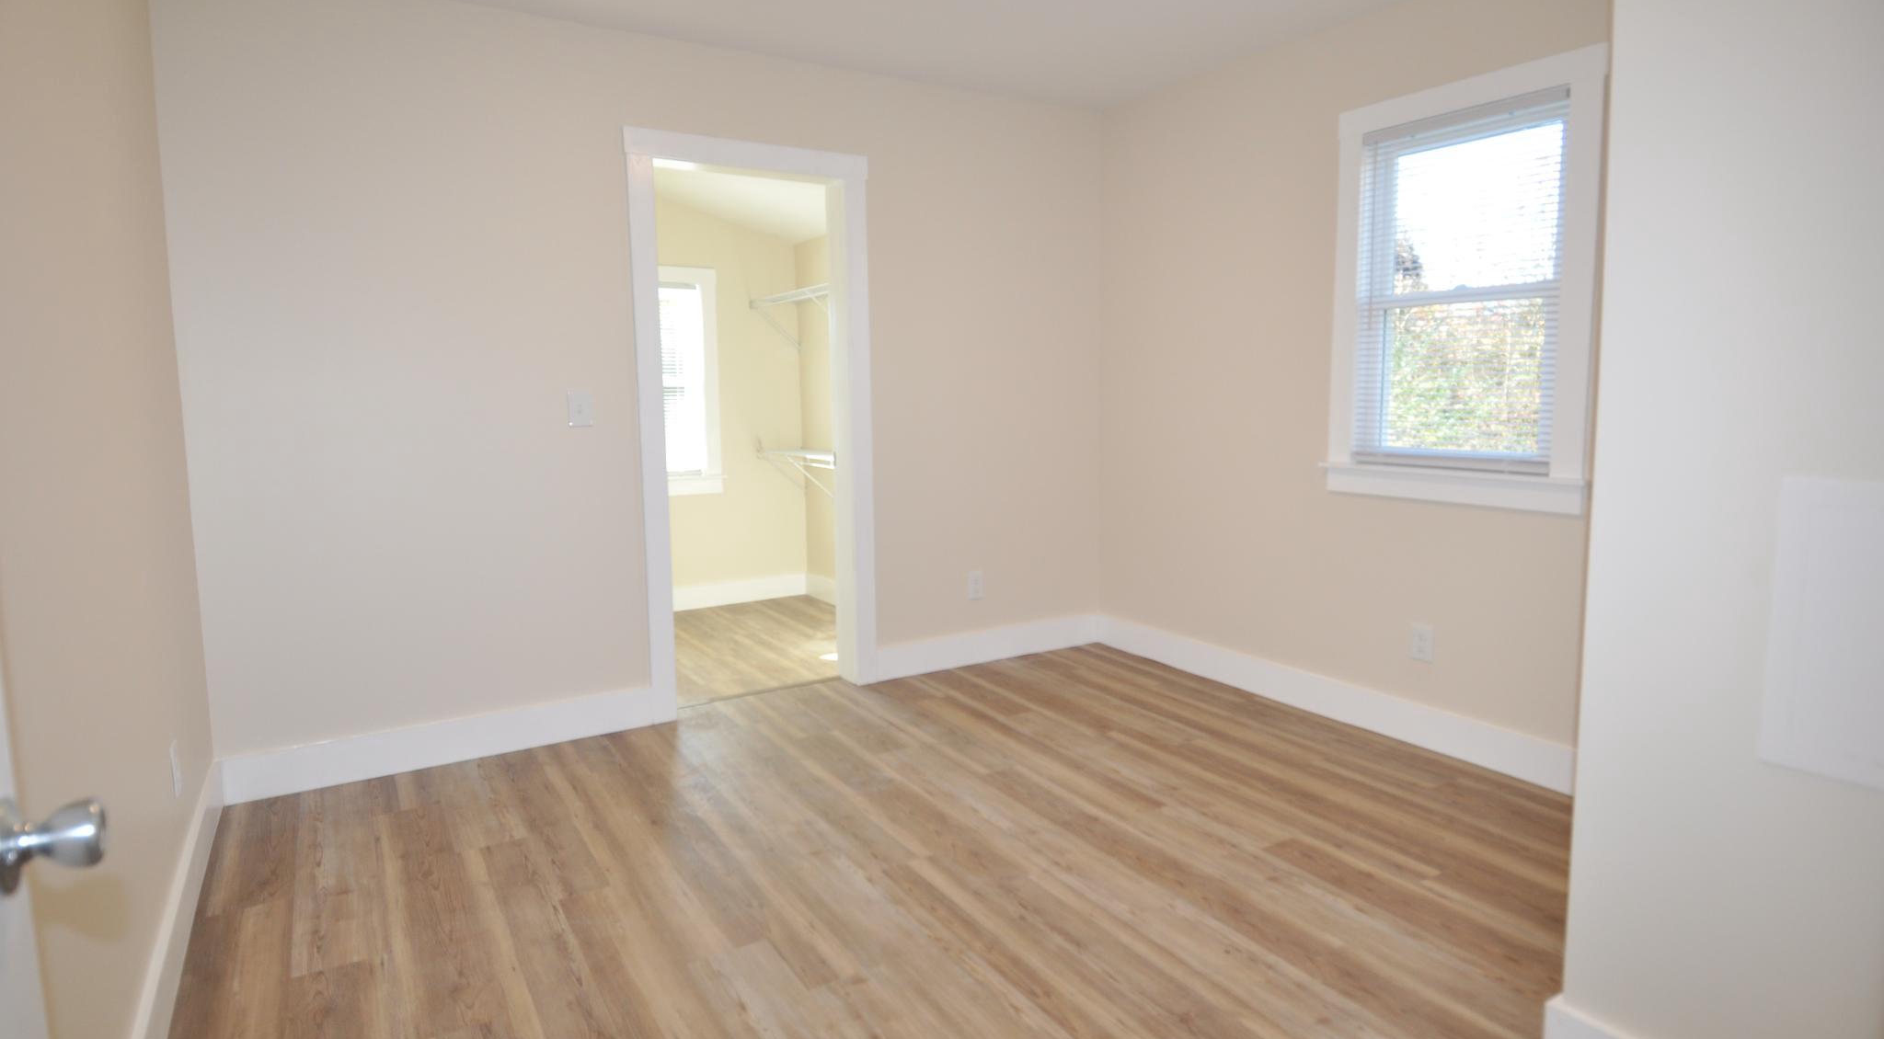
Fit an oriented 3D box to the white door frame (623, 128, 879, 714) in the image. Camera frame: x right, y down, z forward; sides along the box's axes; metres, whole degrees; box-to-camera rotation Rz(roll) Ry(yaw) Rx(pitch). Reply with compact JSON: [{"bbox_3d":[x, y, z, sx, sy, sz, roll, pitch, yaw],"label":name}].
[{"bbox_3d":[-0.711,-0.337,3.644,0.941,2.127,0.130,-5,8,-31],"label":"white door frame"}]

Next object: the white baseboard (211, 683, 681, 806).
[{"bbox_3d":[-1.614,0.737,3.149,1.281,0.142,0.025,-5,8,-31],"label":"white baseboard"}]

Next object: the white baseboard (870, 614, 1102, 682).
[{"bbox_3d":[0.237,0.574,4.278,1.208,0.140,0.025,-5,8,-31],"label":"white baseboard"}]

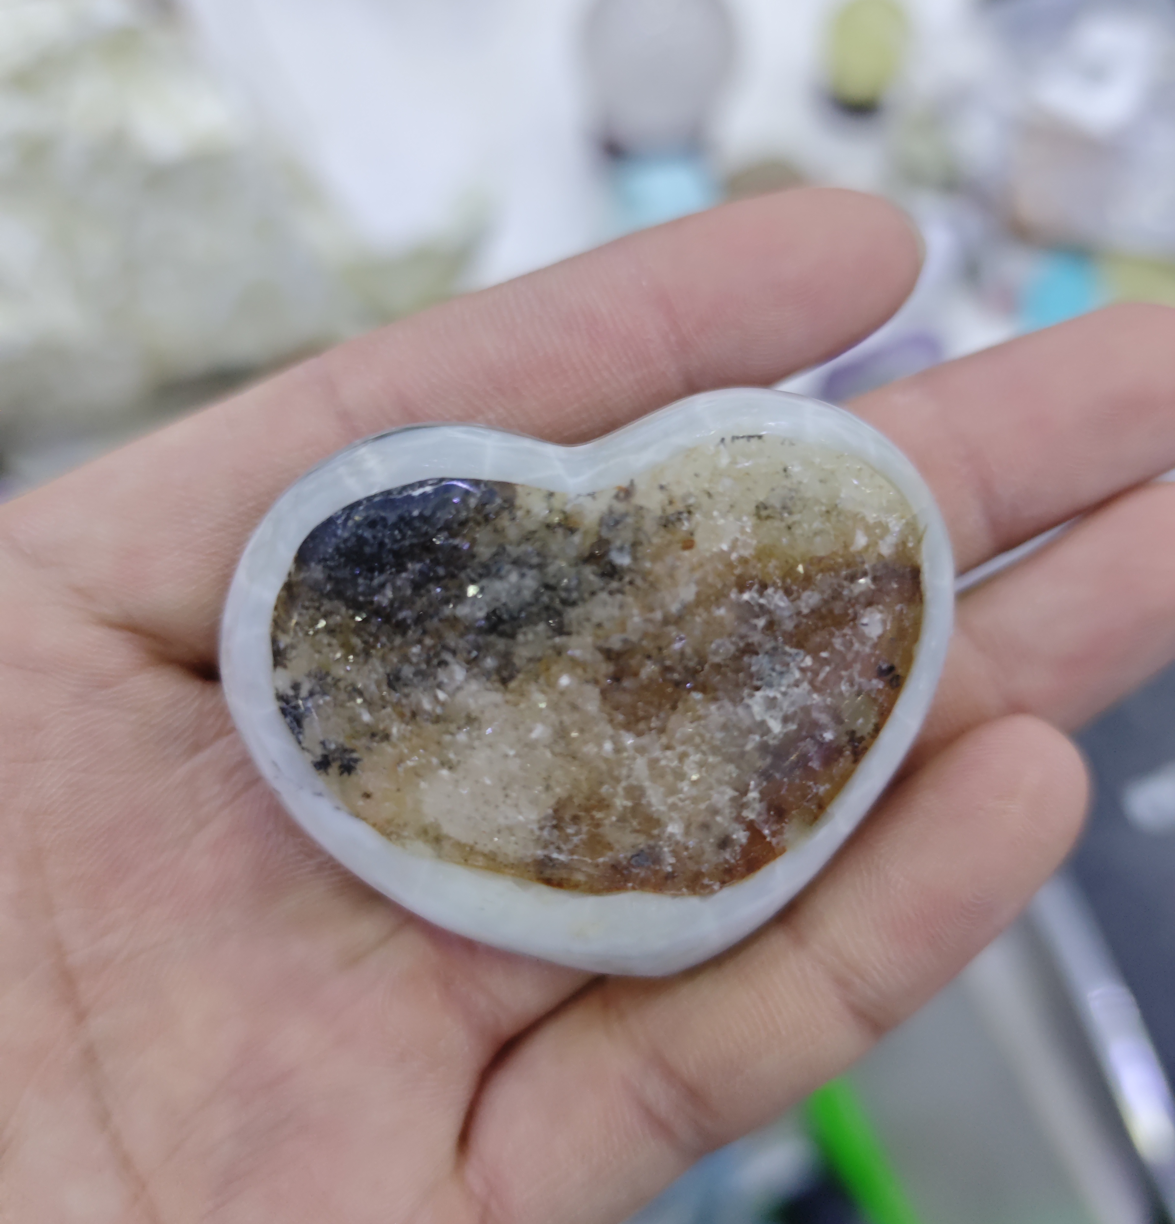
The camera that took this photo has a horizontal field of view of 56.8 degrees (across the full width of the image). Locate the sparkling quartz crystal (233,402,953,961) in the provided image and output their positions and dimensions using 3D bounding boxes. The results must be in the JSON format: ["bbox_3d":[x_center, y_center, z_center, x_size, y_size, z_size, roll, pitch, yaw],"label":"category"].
[{"bbox_3d":[0.001,0.005,0.096,0.063,0.021,0.049,-8,73,-2],"label":"sparkling quartz crystal"}]

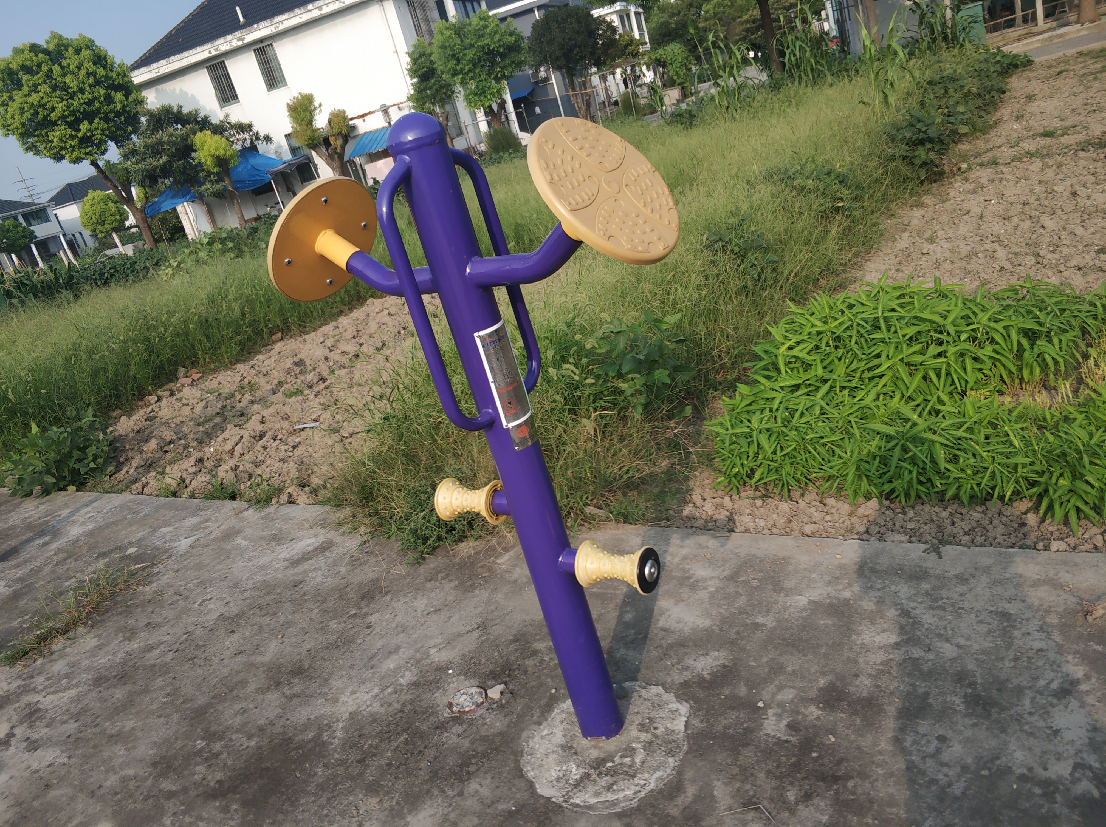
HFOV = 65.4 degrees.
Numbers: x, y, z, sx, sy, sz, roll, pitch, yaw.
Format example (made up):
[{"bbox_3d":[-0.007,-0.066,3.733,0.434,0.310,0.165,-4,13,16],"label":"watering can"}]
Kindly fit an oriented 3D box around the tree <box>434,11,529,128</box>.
[{"bbox_3d":[-2.142,-10.567,27.322,2.950,4.200,2.900,-16,19,2],"label":"tree"}]

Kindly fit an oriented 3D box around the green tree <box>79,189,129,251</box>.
[{"bbox_3d":[-17.133,-7.377,33.580,1.850,2.700,1.850,-24,20,-21],"label":"green tree"}]

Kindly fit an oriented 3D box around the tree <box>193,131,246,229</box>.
[{"bbox_3d":[-9.272,-6.579,24.529,1.350,3.000,1.350,-21,20,-14],"label":"tree"}]

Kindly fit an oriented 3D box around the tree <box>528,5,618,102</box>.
[{"bbox_3d":[0.955,-12.675,31.344,3.050,4.050,3.000,-14,19,7],"label":"tree"}]

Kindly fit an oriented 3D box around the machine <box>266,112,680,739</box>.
[{"bbox_3d":[-0.086,0.111,2.108,1.090,1.650,0.350,0,25,40],"label":"machine"}]

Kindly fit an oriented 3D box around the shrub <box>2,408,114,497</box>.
[{"bbox_3d":[-3.567,0.261,6.122,0.720,0.480,0.650,-27,22,-28],"label":"shrub"}]

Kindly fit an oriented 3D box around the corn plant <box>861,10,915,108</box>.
[{"bbox_3d":[4.628,-4.941,12.159,0.750,1.500,0.700,-8,21,23],"label":"corn plant"}]

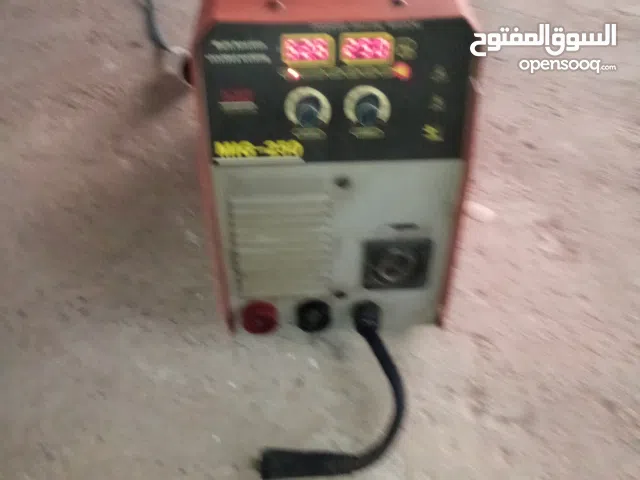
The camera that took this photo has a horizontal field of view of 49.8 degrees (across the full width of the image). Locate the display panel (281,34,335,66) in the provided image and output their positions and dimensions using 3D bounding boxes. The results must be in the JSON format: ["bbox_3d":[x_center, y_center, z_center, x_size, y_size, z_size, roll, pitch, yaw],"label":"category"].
[{"bbox_3d":[-0.011,-0.169,0.613,0.046,0.027,0.010,-2,22,-1],"label":"display panel"}]

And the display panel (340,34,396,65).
[{"bbox_3d":[0.042,-0.171,0.613,0.046,0.027,0.010,-2,22,-1],"label":"display panel"}]

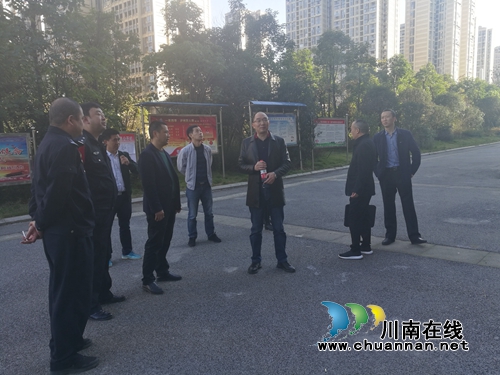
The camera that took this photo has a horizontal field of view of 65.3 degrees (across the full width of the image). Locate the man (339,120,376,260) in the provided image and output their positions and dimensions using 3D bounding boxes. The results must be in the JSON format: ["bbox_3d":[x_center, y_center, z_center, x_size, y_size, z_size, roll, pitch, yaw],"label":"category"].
[{"bbox_3d":[1.328,0.026,4.802,0.440,1.650,0.500,0,6,14],"label":"man"}]

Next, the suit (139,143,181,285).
[{"bbox_3d":[-0.907,0.255,3.903,0.340,1.420,0.500,1,7,28],"label":"suit"}]

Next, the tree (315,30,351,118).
[{"bbox_3d":[5.501,-6.132,25.559,2.700,8.400,2.700,-2,6,0],"label":"tree"}]

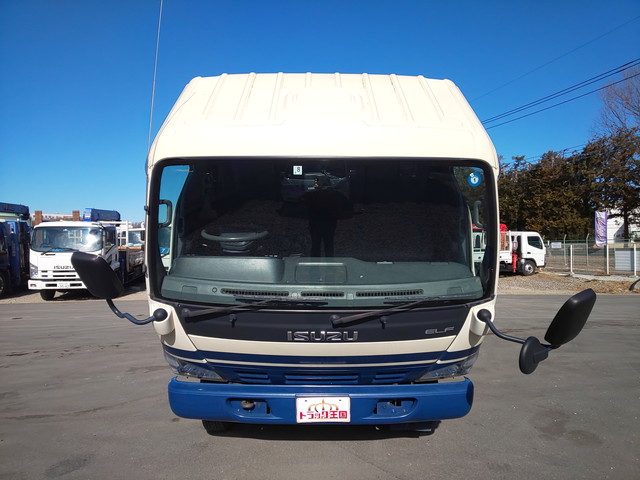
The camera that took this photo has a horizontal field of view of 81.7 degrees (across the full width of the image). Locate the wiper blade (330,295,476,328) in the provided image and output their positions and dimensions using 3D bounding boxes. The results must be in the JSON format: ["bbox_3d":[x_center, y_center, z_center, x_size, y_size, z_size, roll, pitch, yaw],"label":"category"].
[{"bbox_3d":[0.430,0.362,1.900,0.760,0.125,0.100,-6,5,-6],"label":"wiper blade"}]

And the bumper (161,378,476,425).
[{"bbox_3d":[0.012,1.025,2.420,1.990,0.250,0.320,0,0,0],"label":"bumper"}]

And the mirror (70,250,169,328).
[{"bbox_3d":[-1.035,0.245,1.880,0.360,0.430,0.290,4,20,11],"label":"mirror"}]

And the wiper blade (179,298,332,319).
[{"bbox_3d":[-0.345,0.352,1.900,0.780,0.110,0.100,-2,5,7],"label":"wiper blade"}]

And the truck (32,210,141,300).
[{"bbox_3d":[-7.800,0.480,13.300,2.100,2.750,6.000,0,0,-12],"label":"truck"}]

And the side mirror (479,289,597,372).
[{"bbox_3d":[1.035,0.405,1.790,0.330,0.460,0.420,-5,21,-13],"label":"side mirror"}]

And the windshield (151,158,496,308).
[{"bbox_3d":[0.018,-0.030,1.940,1.860,0.790,0.210,0,6,0],"label":"windshield"}]

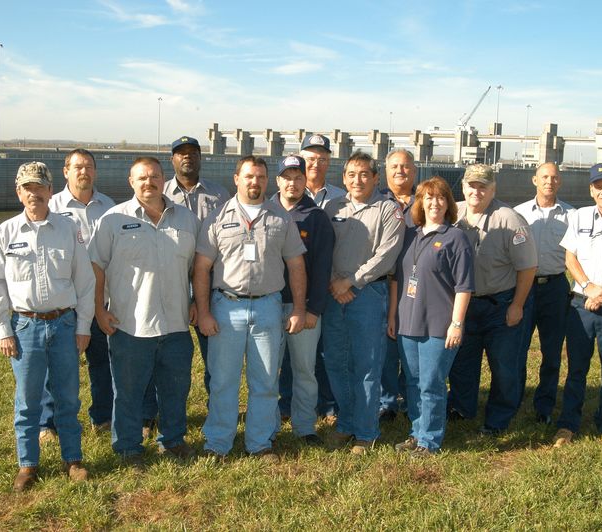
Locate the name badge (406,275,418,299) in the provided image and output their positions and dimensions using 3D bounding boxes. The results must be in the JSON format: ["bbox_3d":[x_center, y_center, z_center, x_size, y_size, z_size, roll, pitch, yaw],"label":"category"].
[{"bbox_3d":[0.650,0.121,4.701,0.065,0.125,0.012,7,9,30],"label":"name badge"}]

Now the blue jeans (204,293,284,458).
[{"bbox_3d":[-0.338,0.636,4.695,0.450,0.990,0.340,1,8,-6],"label":"blue jeans"}]

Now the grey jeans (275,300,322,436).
[{"bbox_3d":[-0.009,0.606,4.996,0.390,0.950,0.300,3,8,6],"label":"grey jeans"}]

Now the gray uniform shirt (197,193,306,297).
[{"bbox_3d":[-0.286,-0.115,4.600,0.620,0.600,0.330,1,8,-3],"label":"gray uniform shirt"}]

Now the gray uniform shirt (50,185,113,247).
[{"bbox_3d":[-1.309,-0.142,4.800,0.500,0.680,0.290,-1,8,-18],"label":"gray uniform shirt"}]

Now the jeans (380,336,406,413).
[{"bbox_3d":[0.709,0.520,5.472,0.380,0.980,0.300,3,8,9],"label":"jeans"}]

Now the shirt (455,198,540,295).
[{"bbox_3d":[1.267,-0.123,5.233,0.540,0.650,0.340,8,10,38],"label":"shirt"}]

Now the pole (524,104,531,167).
[{"bbox_3d":[106.719,-61.011,375.000,2.600,28.854,2.600,2,8,0],"label":"pole"}]

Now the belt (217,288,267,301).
[{"bbox_3d":[-0.316,0.164,4.676,0.390,0.070,0.270,1,8,-3],"label":"belt"}]

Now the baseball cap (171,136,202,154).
[{"bbox_3d":[-0.696,-0.732,4.856,0.185,0.125,0.260,1,8,-4],"label":"baseball cap"}]

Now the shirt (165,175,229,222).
[{"bbox_3d":[-0.690,-0.249,4.900,0.550,0.610,0.300,1,8,-8],"label":"shirt"}]

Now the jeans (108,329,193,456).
[{"bbox_3d":[-0.870,0.645,4.622,0.480,0.940,0.360,0,8,-16],"label":"jeans"}]

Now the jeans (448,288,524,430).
[{"bbox_3d":[1.234,0.596,5.220,0.500,0.920,0.400,7,9,32],"label":"jeans"}]

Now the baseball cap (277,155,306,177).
[{"bbox_3d":[-0.057,-0.607,4.832,0.180,0.130,0.260,1,8,-2],"label":"baseball cap"}]

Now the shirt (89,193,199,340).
[{"bbox_3d":[-0.899,0.008,4.590,0.600,0.812,0.380,-1,8,-17],"label":"shirt"}]

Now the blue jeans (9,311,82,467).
[{"bbox_3d":[-1.366,0.661,4.275,0.370,0.890,0.290,-1,8,-18],"label":"blue jeans"}]

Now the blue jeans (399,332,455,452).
[{"bbox_3d":[0.771,0.672,4.910,0.350,0.950,0.320,7,9,30],"label":"blue jeans"}]

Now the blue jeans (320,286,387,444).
[{"bbox_3d":[0.329,0.594,4.917,0.410,0.997,0.320,6,9,26],"label":"blue jeans"}]

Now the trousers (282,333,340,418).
[{"bbox_3d":[0.057,0.504,5.366,0.390,1.020,0.300,2,8,3],"label":"trousers"}]

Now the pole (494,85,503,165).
[{"bbox_3d":[59.000,-41.590,240.000,2.300,25.477,2.300,2,8,0],"label":"pole"}]

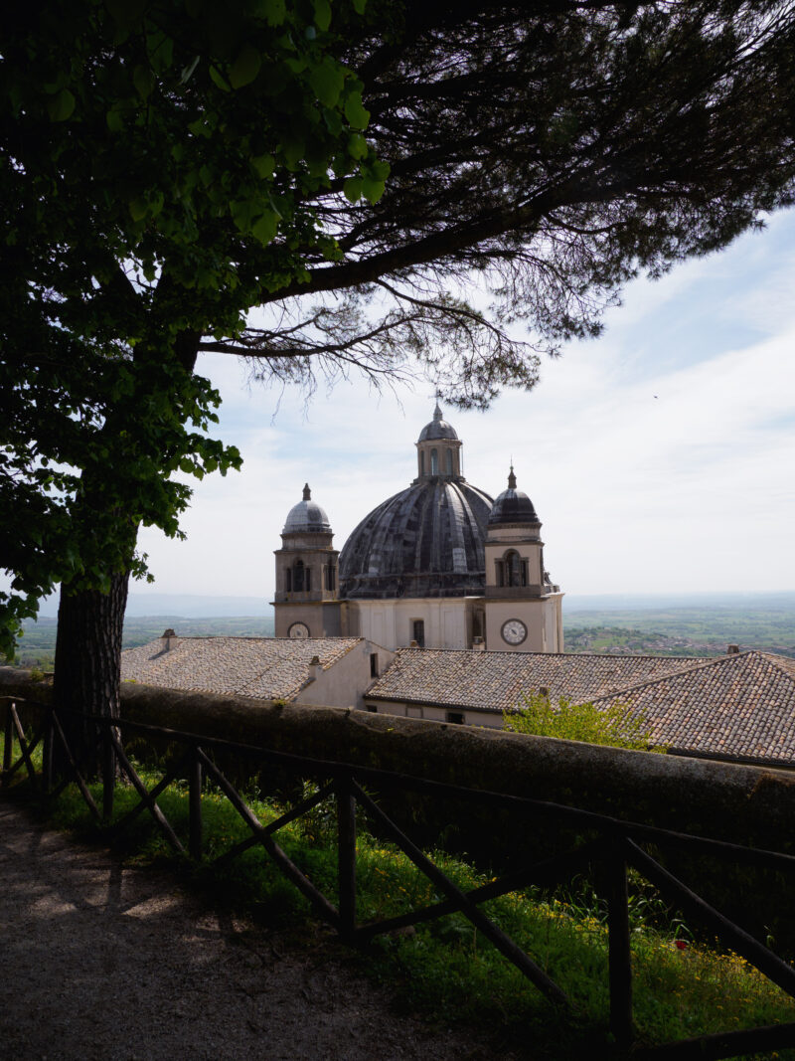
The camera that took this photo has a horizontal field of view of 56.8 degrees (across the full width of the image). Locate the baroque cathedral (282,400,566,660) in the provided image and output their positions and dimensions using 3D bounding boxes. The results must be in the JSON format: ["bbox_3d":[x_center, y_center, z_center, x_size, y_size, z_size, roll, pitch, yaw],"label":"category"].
[{"bbox_3d":[5.700,3.812,102.577,36.000,45.000,40.000,-1,-5,15],"label":"baroque cathedral"}]

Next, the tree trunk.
[{"bbox_3d":[-3.200,1.460,7.650,0.760,2.350,0.740,0,-5,0],"label":"tree trunk"}]

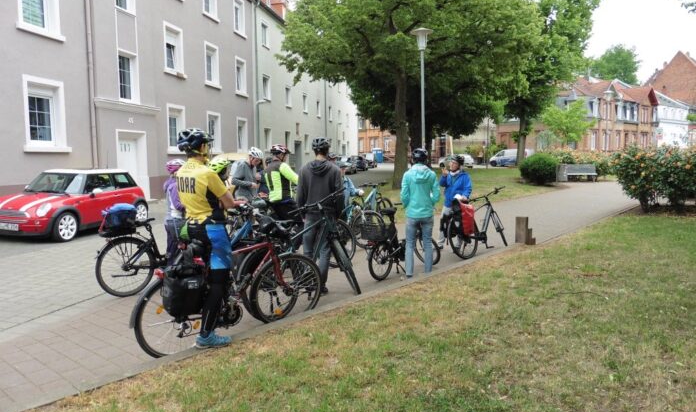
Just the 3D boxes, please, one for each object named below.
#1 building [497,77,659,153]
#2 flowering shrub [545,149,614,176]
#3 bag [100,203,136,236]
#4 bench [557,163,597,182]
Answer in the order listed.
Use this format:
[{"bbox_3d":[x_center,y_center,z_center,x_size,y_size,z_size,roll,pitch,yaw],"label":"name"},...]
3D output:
[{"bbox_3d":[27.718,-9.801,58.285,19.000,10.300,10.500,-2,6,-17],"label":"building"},{"bbox_3d":[14.220,-2.518,29.902,4.100,1.750,1.600,0,6,6],"label":"flowering shrub"},{"bbox_3d":[-2.674,0.146,5.598,0.380,0.340,0.260,-2,6,-18],"label":"bag"},{"bbox_3d":[12.174,-1.735,25.600,1.950,0.930,0.700,-2,6,-14],"label":"bench"}]

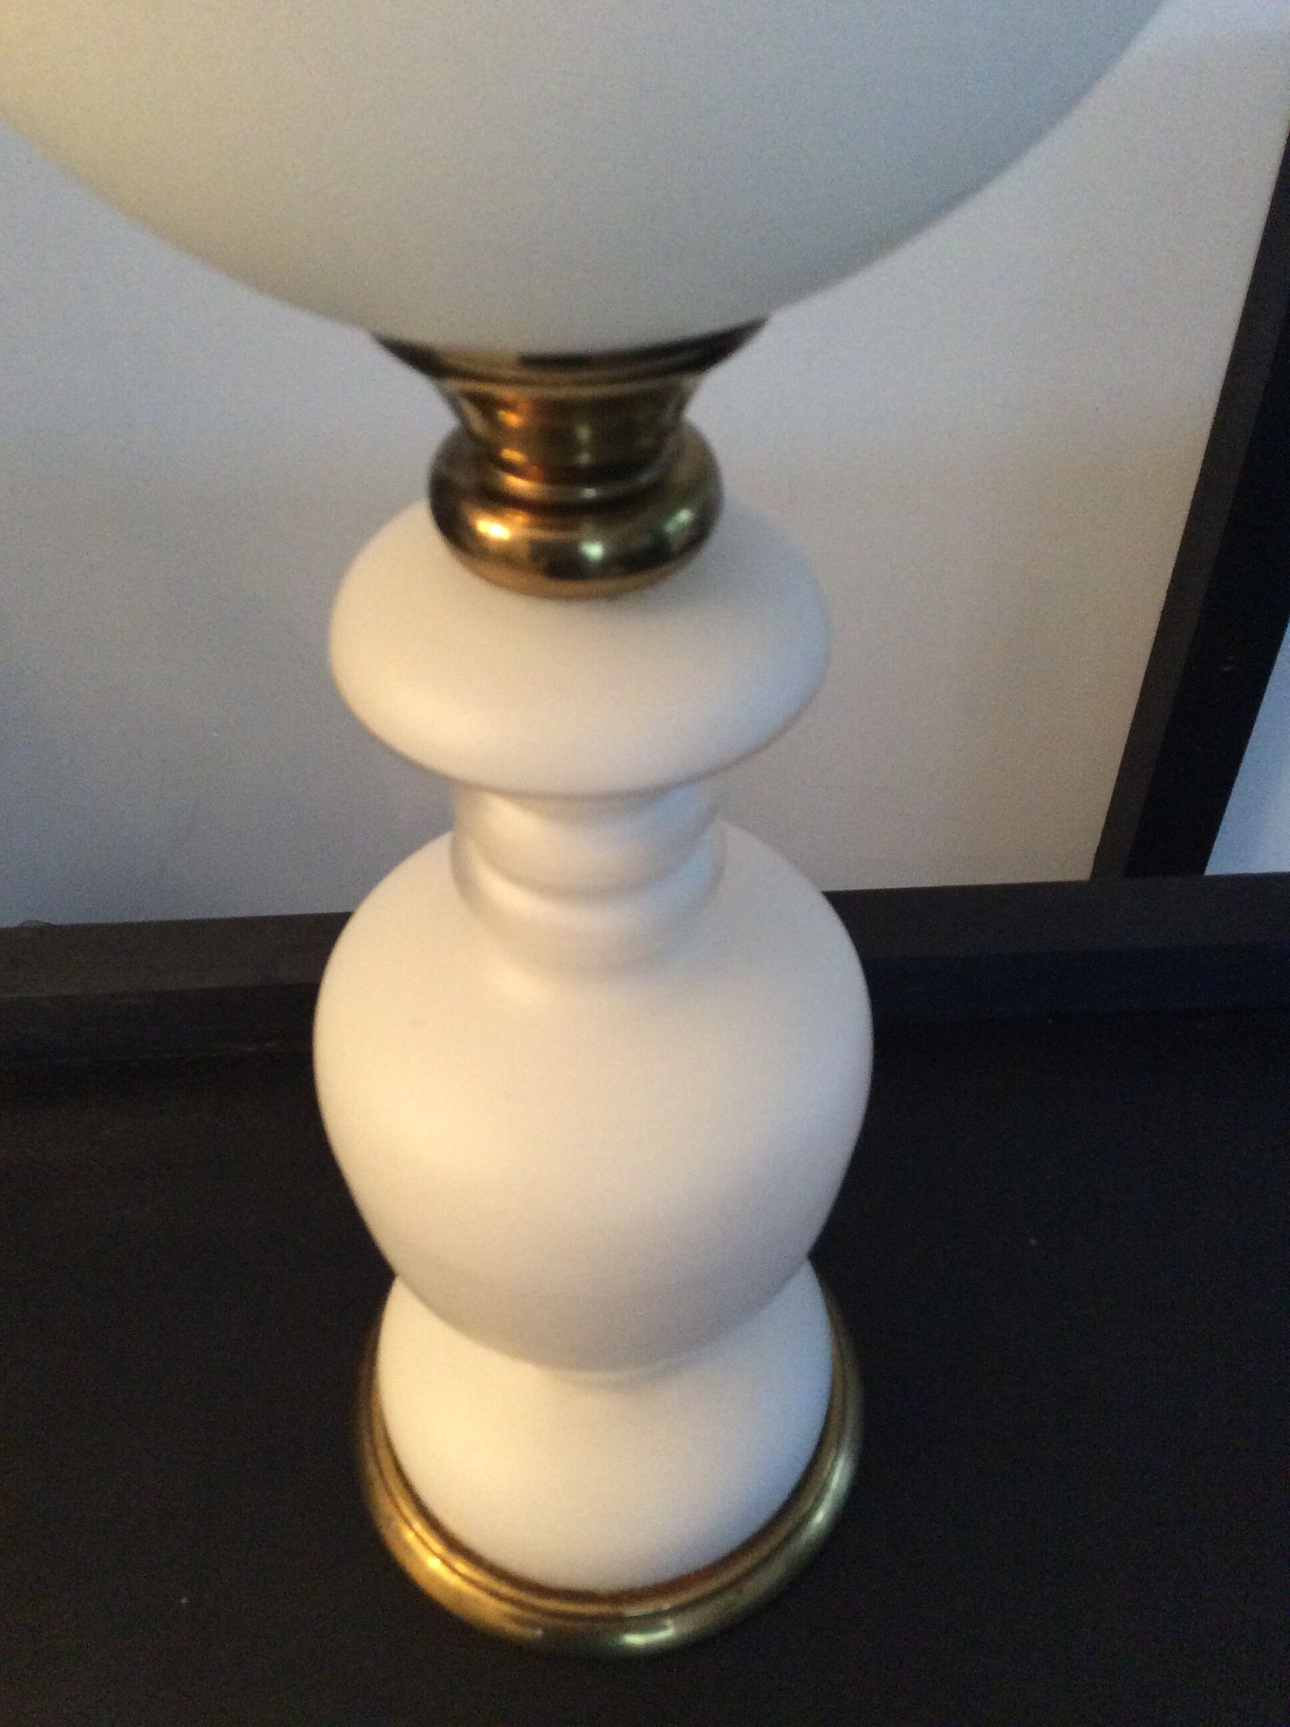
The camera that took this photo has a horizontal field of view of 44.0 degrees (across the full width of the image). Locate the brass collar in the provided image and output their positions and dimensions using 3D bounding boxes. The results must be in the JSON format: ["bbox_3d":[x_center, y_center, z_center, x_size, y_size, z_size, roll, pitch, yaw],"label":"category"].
[{"bbox_3d":[-0.013,-0.088,0.299,0.077,0.058,0.077,0,44,0],"label":"brass collar"}]

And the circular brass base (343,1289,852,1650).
[{"bbox_3d":[-0.014,0.183,0.563,0.180,0.027,0.180,0,44,0],"label":"circular brass base"}]

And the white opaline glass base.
[{"bbox_3d":[-0.014,0.153,0.534,0.155,0.070,0.155,0,44,0],"label":"white opaline glass base"}]

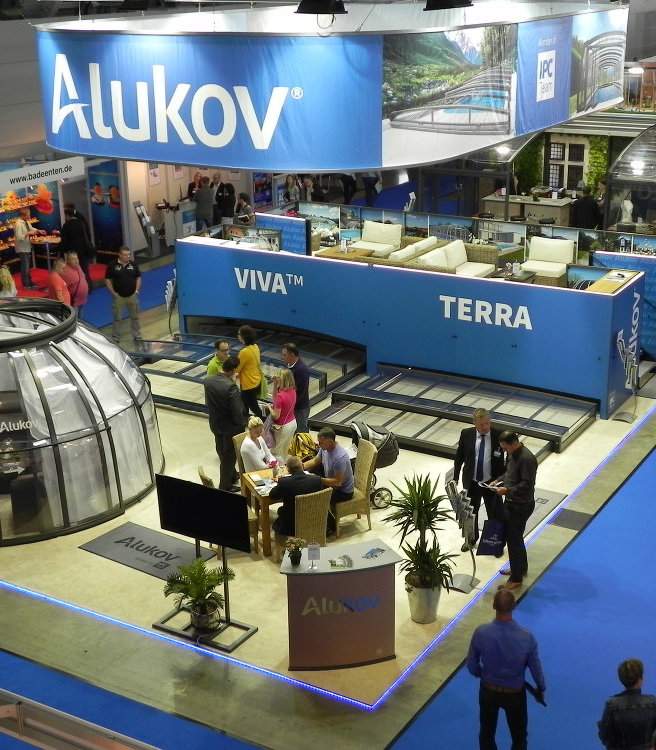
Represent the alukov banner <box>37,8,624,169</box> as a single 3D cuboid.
[{"bbox_3d":[0.400,-5.044,19.252,7.065,1.559,11.020,10,22,30],"label":"alukov banner"}]

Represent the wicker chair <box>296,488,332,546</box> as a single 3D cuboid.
[{"bbox_3d":[-0.271,1.710,13.574,0.470,1.020,0.600,-11,21,-24],"label":"wicker chair"}]

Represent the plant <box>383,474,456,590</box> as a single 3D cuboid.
[{"bbox_3d":[0.985,1.722,12.243,0.750,1.480,0.720,-3,19,-5],"label":"plant"}]

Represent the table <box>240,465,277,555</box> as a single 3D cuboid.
[{"bbox_3d":[-0.551,1.684,15.010,0.820,0.760,0.770,-8,20,-21],"label":"table"}]

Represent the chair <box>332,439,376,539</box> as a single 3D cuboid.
[{"bbox_3d":[0.261,1.393,14.421,0.610,1.030,0.480,-11,21,-24],"label":"chair"}]

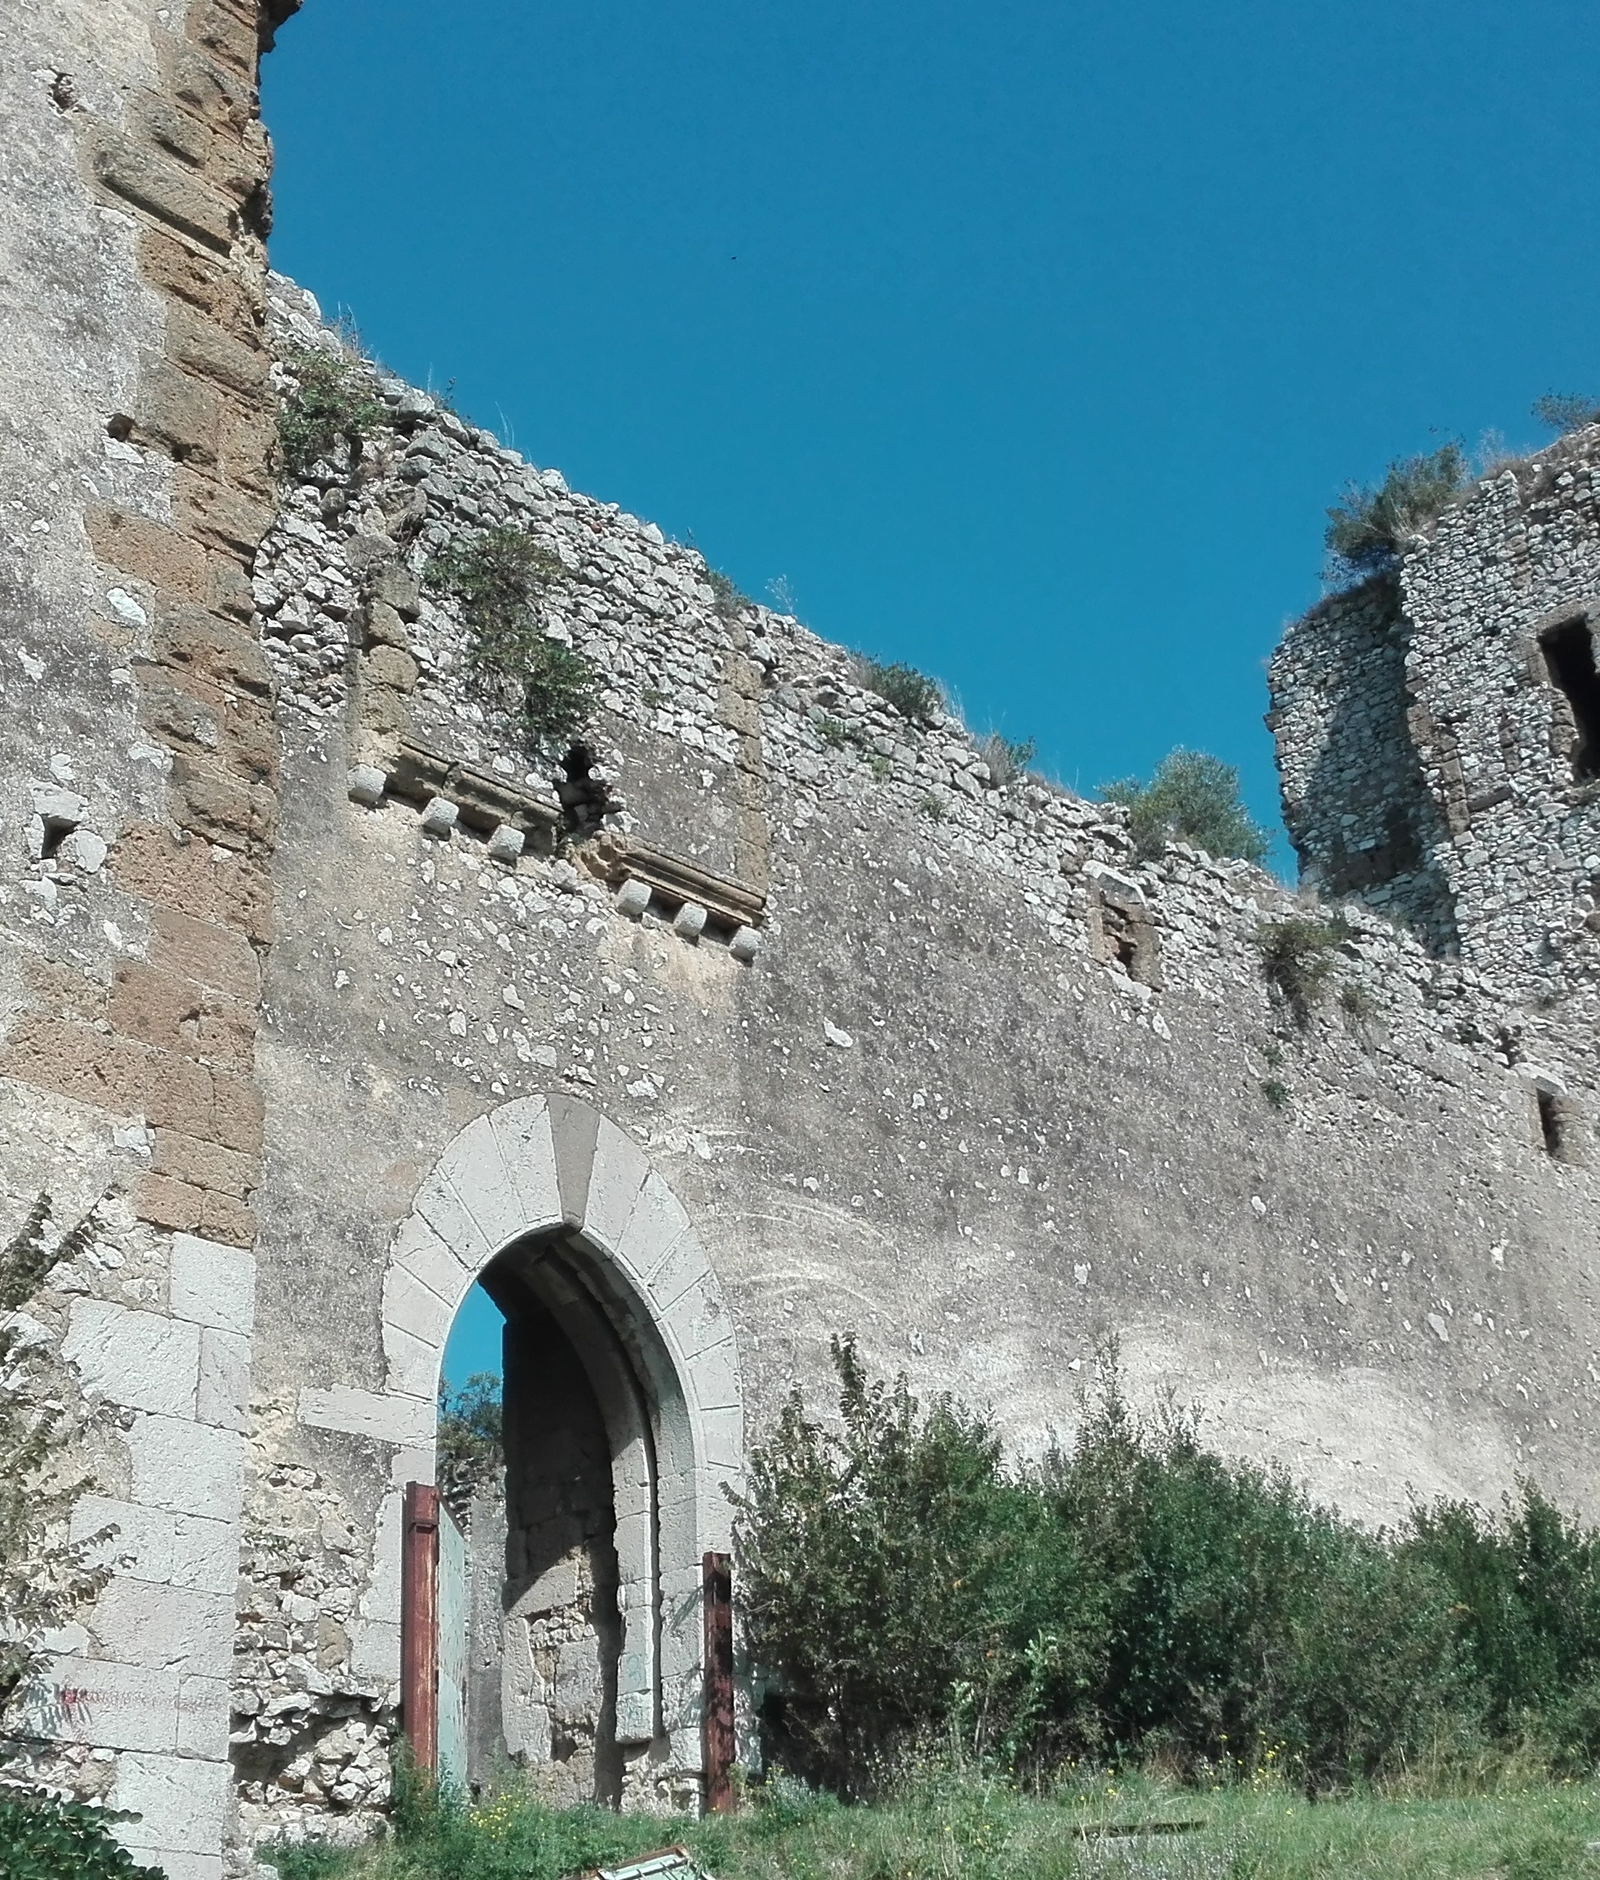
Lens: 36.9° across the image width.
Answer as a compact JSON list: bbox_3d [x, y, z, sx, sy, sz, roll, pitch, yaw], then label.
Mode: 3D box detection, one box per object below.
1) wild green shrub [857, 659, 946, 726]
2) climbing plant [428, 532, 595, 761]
[{"bbox_3d":[0.882,-2.137,20.714,0.700,0.600,0.900,-22,-31,37],"label":"wild green shrub"},{"bbox_3d":[-1.999,-2.062,16.644,0.500,1.850,1.450,-22,-31,37],"label":"climbing plant"}]

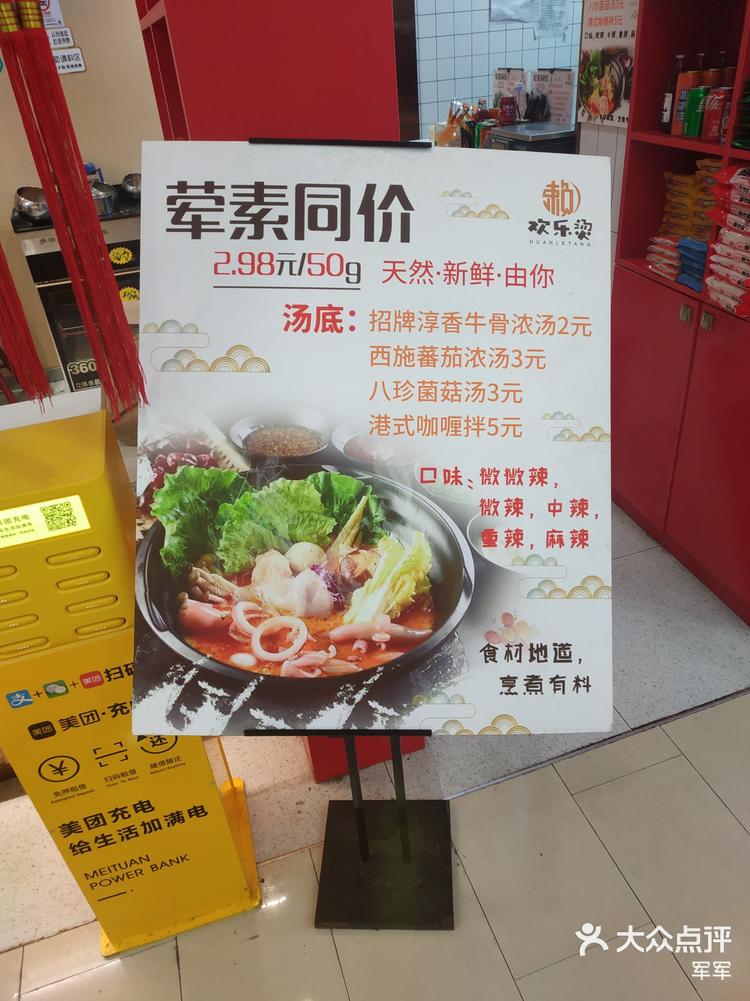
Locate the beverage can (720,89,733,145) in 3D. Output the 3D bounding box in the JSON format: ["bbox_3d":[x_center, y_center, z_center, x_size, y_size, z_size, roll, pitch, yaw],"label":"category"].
[{"bbox_3d":[0.882,-0.933,1.684,0.066,0.115,0.066,16,39,31],"label":"beverage can"}]

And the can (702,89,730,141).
[{"bbox_3d":[0.861,-0.965,1.736,0.066,0.115,0.066,16,39,30],"label":"can"}]

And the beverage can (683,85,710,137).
[{"bbox_3d":[0.851,-1.015,1.815,0.066,0.115,0.066,15,38,29],"label":"beverage can"}]

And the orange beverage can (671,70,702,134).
[{"bbox_3d":[0.841,-1.074,1.875,0.058,0.146,0.058,-5,34,3],"label":"orange beverage can"}]

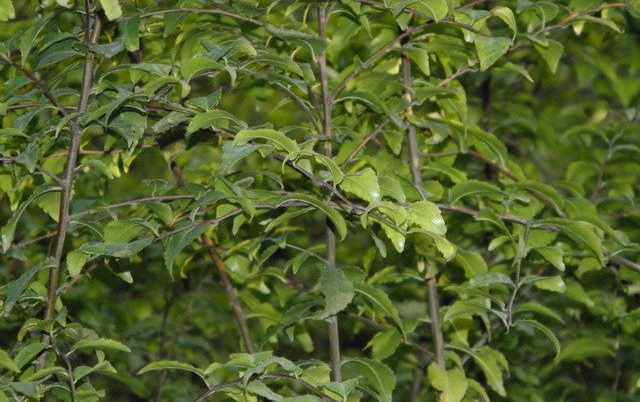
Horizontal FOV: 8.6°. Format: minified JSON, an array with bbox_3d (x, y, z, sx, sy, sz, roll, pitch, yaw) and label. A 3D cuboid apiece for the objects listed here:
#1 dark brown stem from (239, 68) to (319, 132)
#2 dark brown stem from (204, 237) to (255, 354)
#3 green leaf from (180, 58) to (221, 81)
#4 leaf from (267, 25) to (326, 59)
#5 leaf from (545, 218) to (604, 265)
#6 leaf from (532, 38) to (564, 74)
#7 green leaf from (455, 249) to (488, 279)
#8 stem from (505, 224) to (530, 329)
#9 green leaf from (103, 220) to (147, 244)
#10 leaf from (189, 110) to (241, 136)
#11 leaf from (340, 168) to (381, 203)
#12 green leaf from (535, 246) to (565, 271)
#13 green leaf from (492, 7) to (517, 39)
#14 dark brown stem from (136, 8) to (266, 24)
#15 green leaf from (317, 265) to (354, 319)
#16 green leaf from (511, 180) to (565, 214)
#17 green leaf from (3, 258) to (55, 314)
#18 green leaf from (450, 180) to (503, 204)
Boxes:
[{"bbox_3d":[-0.041,-0.103,4.300,0.083,0.065,0.035,0,3,0],"label":"dark brown stem"},{"bbox_3d":[-0.095,0.099,4.450,0.009,0.128,0.009,-22,0,0],"label":"dark brown stem"},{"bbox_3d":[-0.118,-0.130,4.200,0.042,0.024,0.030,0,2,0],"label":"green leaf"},{"bbox_3d":[-0.023,-0.155,4.150,0.061,0.020,0.027,22,0,0],"label":"leaf"},{"bbox_3d":[0.255,0.042,4.250,0.062,0.046,0.035,0,3,0],"label":"leaf"},{"bbox_3d":[0.232,-0.148,4.300,0.033,0.037,0.027,0,3,0],"label":"leaf"},{"bbox_3d":[0.157,0.066,4.400,0.035,0.031,0.025,0,2,0],"label":"green leaf"},{"bbox_3d":[0.198,0.076,4.250,0.011,0.107,0.011,11,0,0],"label":"stem"},{"bbox_3d":[-0.196,0.031,4.250,0.044,0.024,0.026,0,0,0],"label":"green leaf"},{"bbox_3d":[-0.105,-0.078,4.200,0.052,0.026,0.030,0,3,0],"label":"leaf"},{"bbox_3d":[0.039,-0.015,4.120,0.039,0.035,0.030,0,3,0],"label":"leaf"},{"bbox_3d":[0.230,0.058,4.250,0.030,0.026,0.030,0,3,0],"label":"green leaf"},{"bbox_3d":[0.186,-0.179,4.280,0.024,0.032,0.025,0,2,0],"label":"green leaf"},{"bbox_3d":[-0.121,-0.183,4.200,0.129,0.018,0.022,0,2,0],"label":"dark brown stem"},{"bbox_3d":[0.015,0.090,4.150,0.037,0.053,0.022,0,2,0],"label":"green leaf"},{"bbox_3d":[0.224,-0.005,4.350,0.060,0.023,0.029,28,0,0],"label":"green leaf"},{"bbox_3d":[-0.286,0.083,4.150,0.051,0.055,0.033,0,3,0],"label":"green leaf"},{"bbox_3d":[0.158,-0.010,4.280,0.057,0.024,0.030,0,2,0],"label":"green leaf"}]

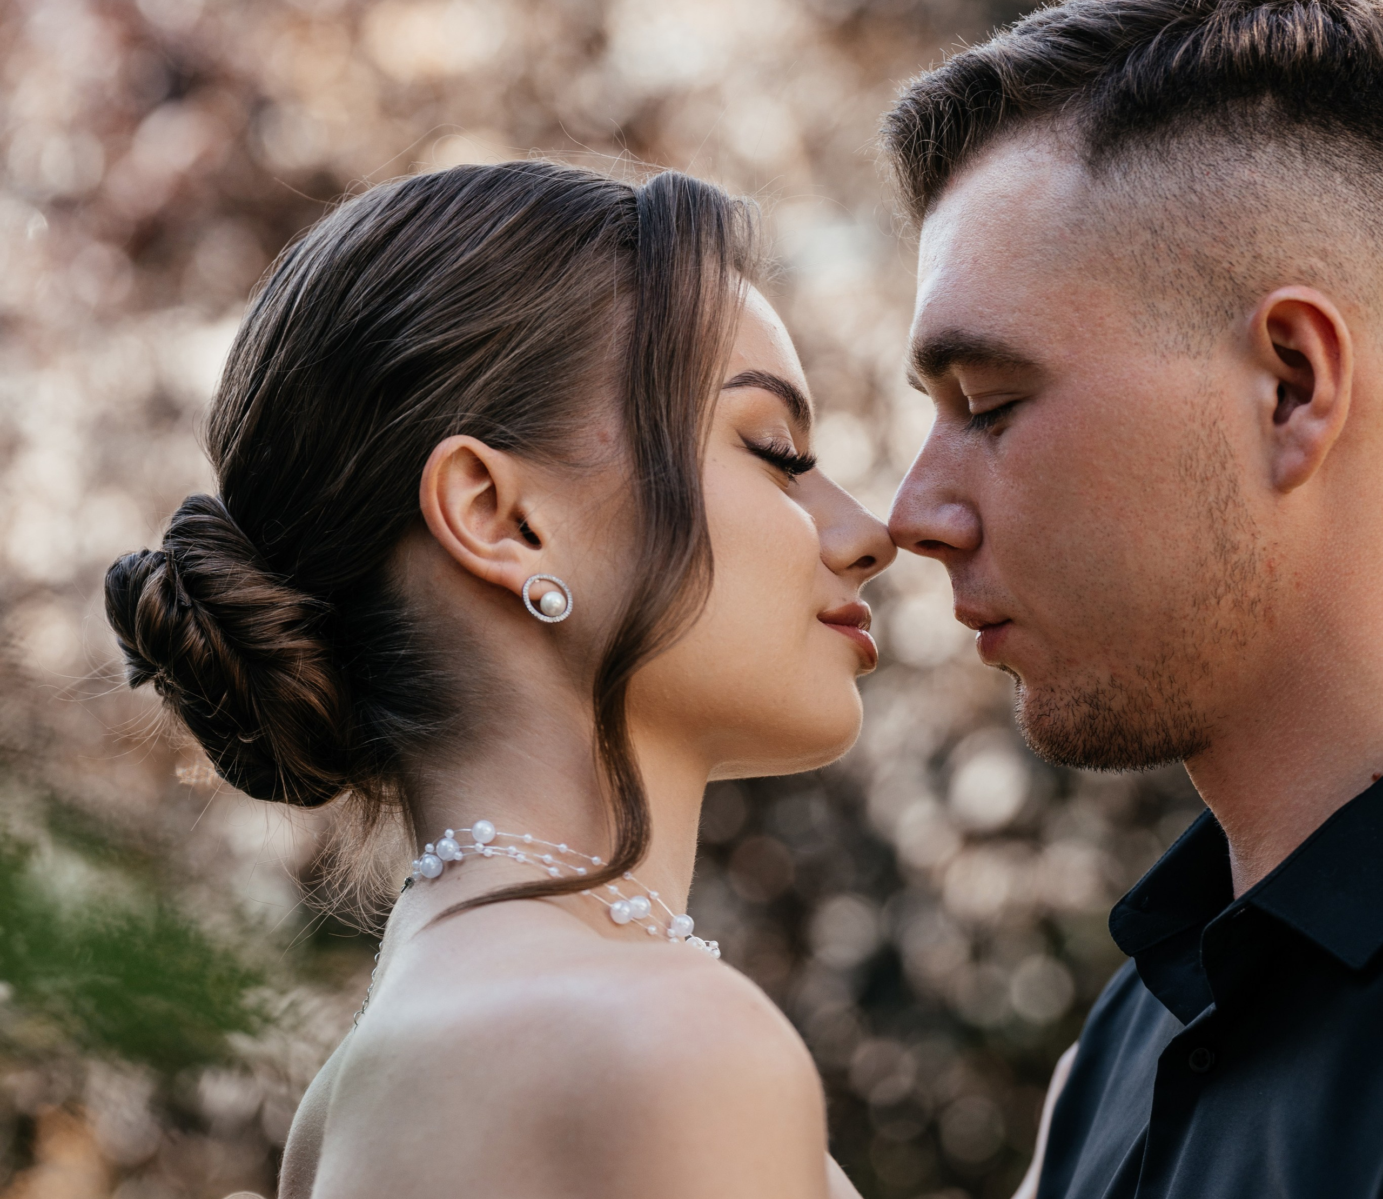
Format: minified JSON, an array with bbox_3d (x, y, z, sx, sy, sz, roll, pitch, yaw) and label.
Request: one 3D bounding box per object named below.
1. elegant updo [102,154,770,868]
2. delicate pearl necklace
[{"bbox_3d":[-0.084,-0.024,1.970,0.230,0.240,0.168,-6,1,-13],"label":"elegant updo"},{"bbox_3d":[-0.051,0.108,1.970,0.137,0.070,0.122,0,0,-25],"label":"delicate pearl necklace"}]

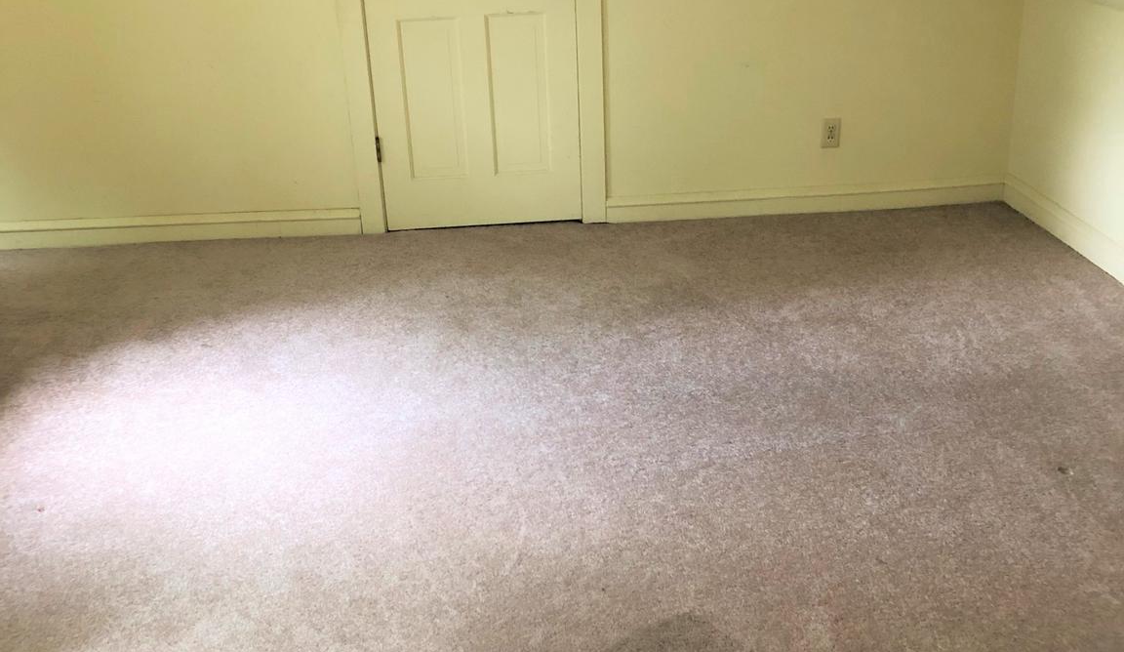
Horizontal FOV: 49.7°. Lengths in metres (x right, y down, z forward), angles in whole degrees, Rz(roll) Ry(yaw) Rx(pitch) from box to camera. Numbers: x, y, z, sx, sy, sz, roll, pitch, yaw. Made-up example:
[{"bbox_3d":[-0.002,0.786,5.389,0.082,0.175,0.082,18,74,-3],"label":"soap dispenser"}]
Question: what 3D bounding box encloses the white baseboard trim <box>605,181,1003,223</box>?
[{"bbox_3d":[0.967,-0.501,4.809,1.598,0.098,0.020,-4,23,-3],"label":"white baseboard trim"}]

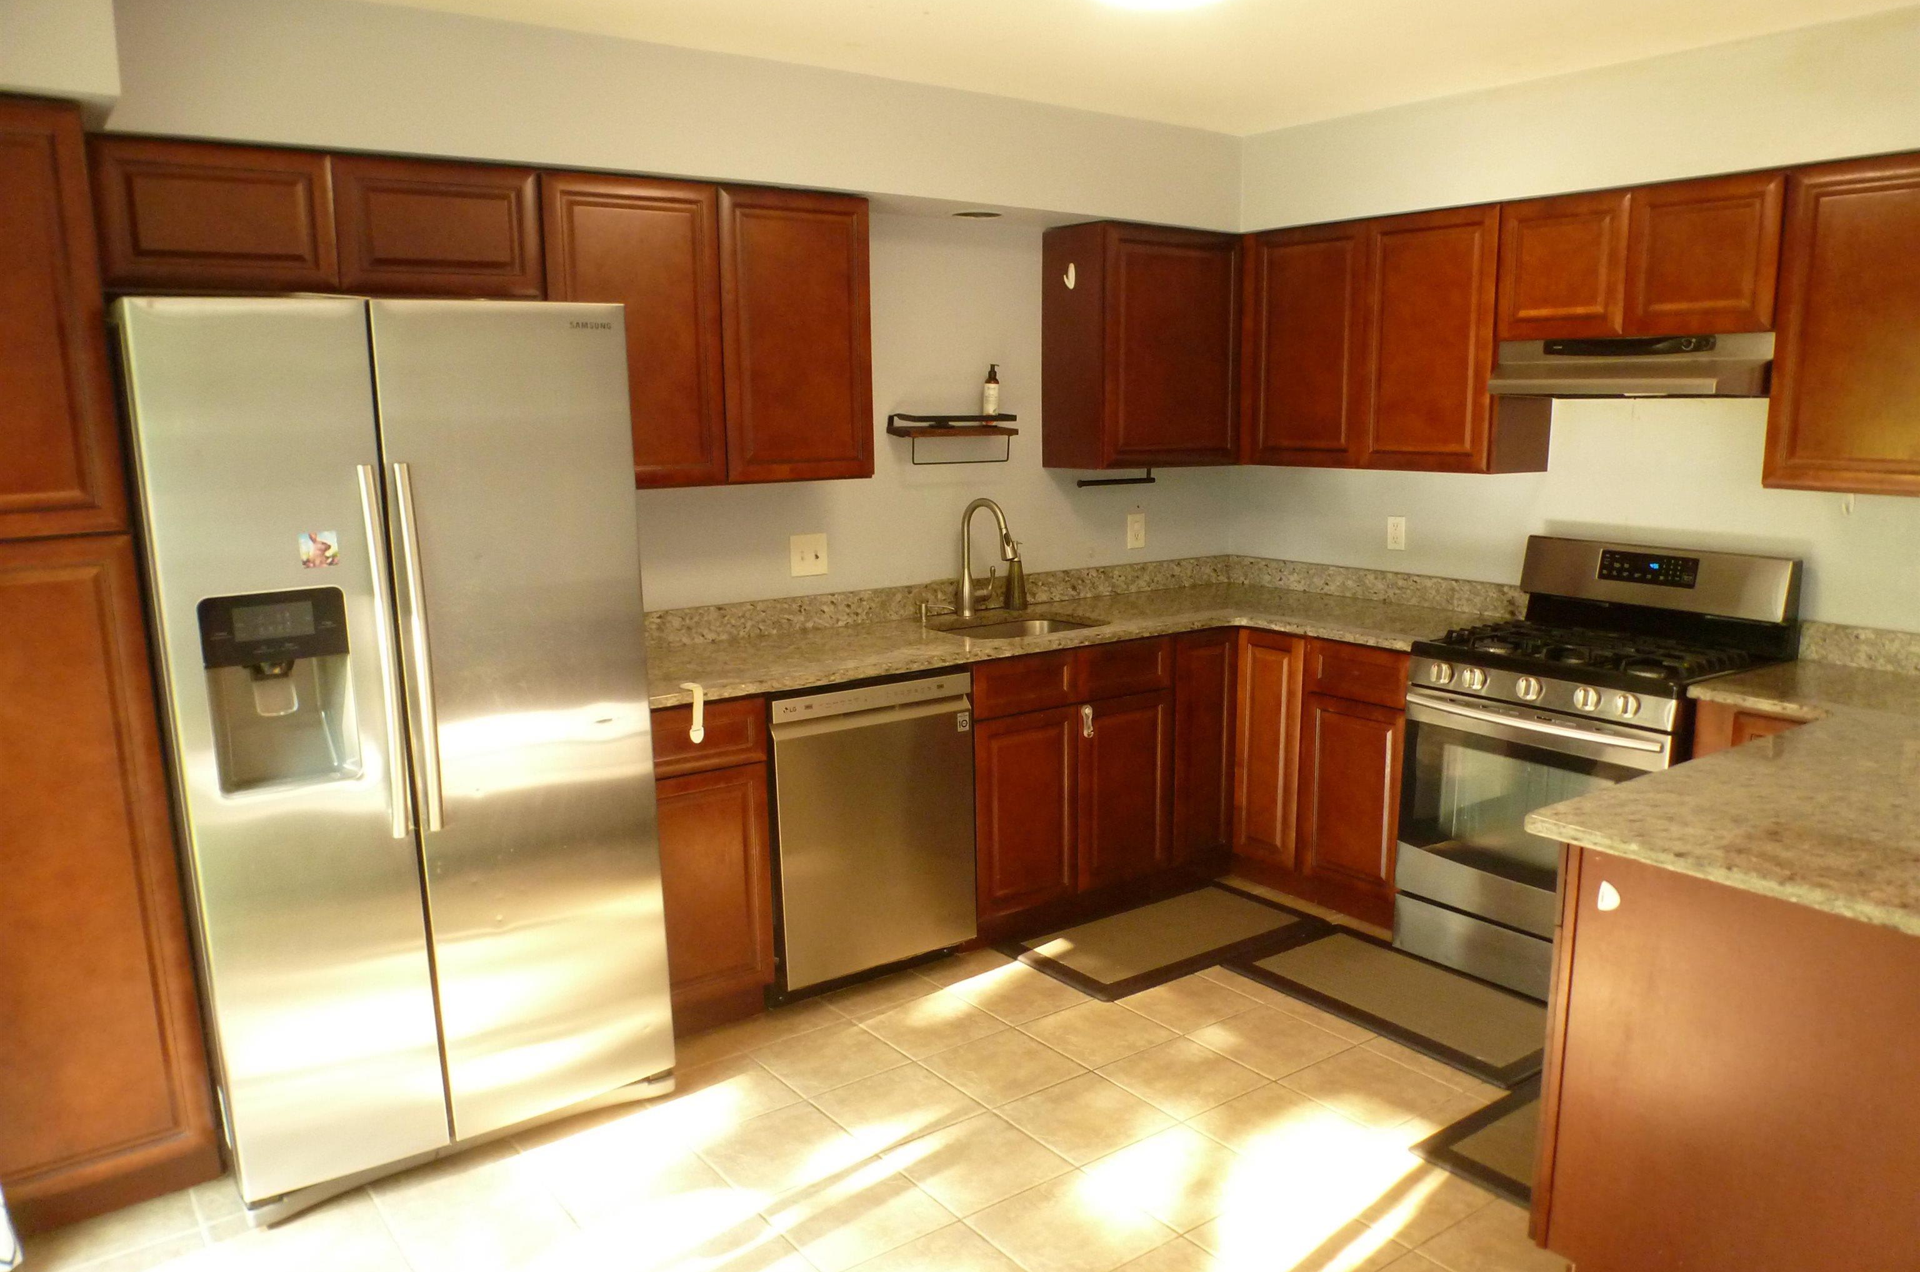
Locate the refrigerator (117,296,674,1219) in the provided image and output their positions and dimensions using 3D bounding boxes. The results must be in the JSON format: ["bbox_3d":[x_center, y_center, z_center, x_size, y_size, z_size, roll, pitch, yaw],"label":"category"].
[{"bbox_3d":[-1.260,0.194,3.033,0.905,1.790,0.780,-8,12,-34],"label":"refrigerator"}]

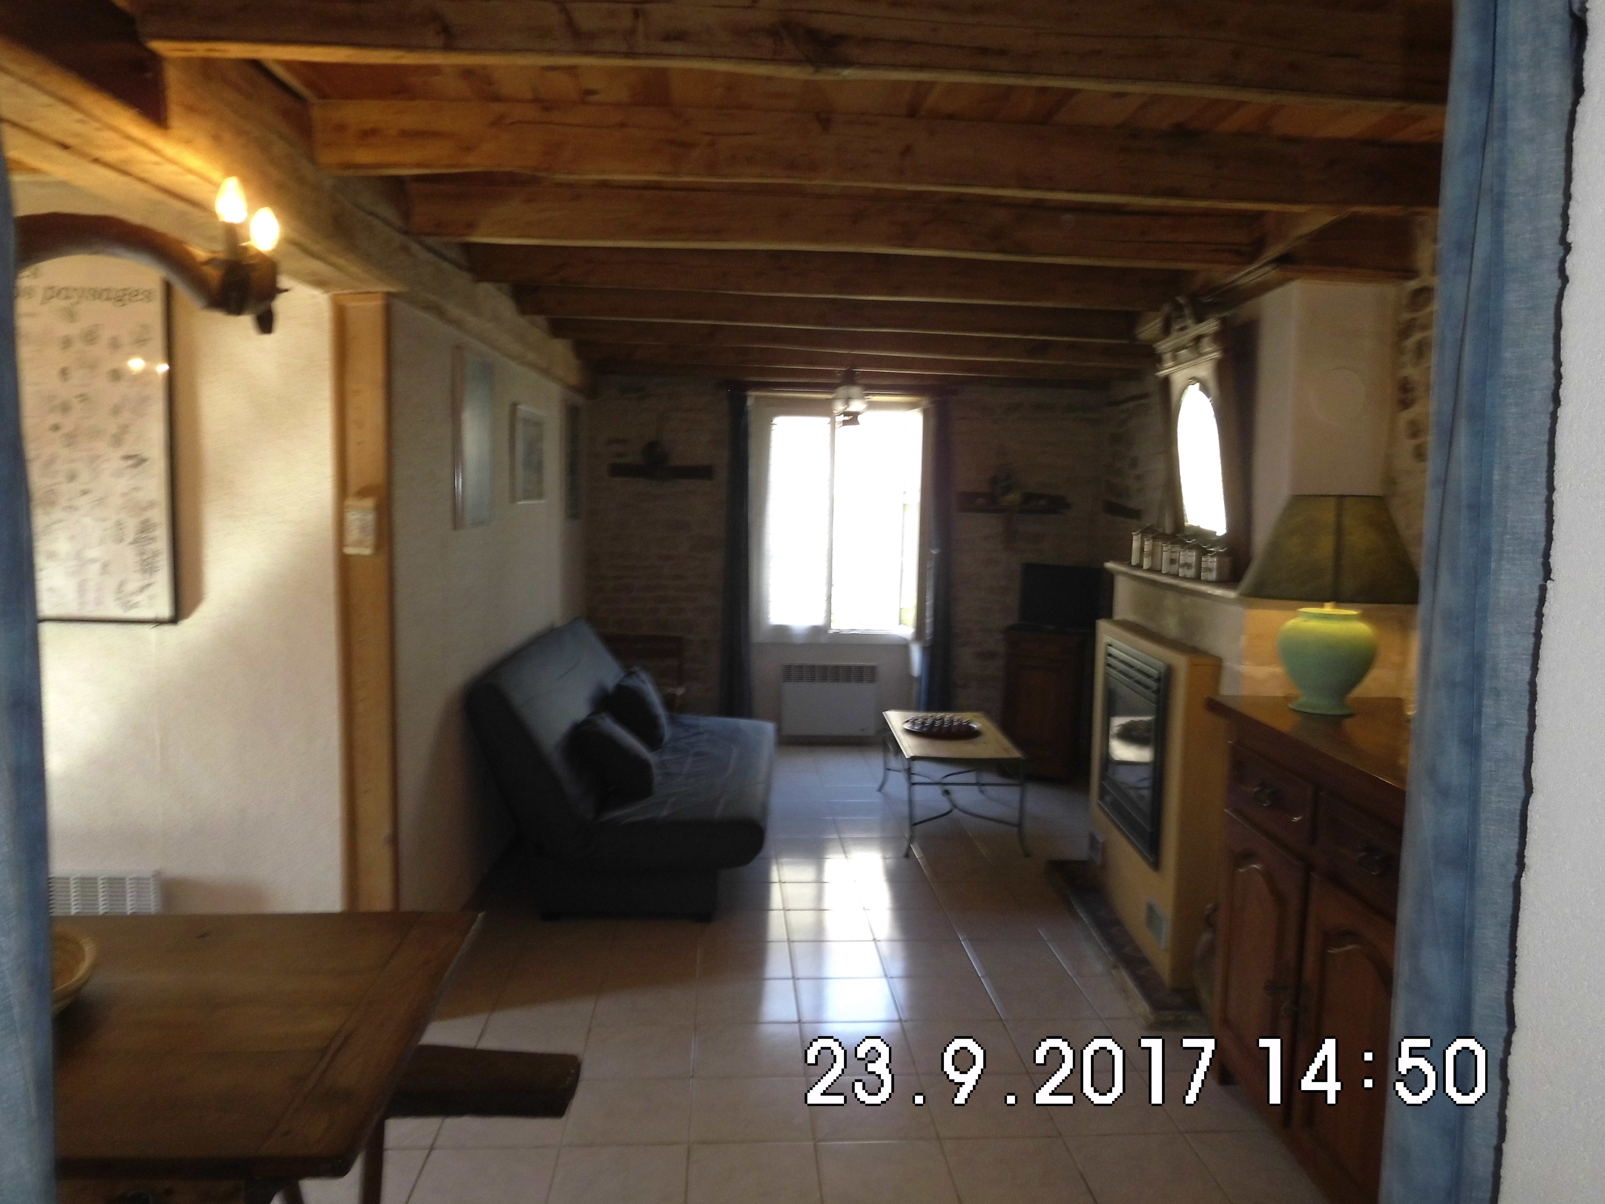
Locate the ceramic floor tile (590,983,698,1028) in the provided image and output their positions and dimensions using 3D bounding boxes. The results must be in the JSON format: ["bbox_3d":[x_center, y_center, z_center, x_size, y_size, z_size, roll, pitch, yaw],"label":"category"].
[{"bbox_3d":[-0.489,1.274,3.532,0.315,0.010,0.315,1,5,-4],"label":"ceramic floor tile"}]

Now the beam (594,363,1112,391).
[{"bbox_3d":[0.333,-1.465,6.979,3.276,0.170,0.110,1,5,-4],"label":"beam"}]

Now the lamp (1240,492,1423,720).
[{"bbox_3d":[1.324,0.005,2.808,0.451,0.537,0.451,2,5,13],"label":"lamp"}]

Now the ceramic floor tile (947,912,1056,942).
[{"bbox_3d":[0.714,1.202,4.152,0.305,0.010,0.305,0,5,-4],"label":"ceramic floor tile"}]

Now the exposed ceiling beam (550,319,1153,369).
[{"bbox_3d":[0.351,-1.358,5.712,3.179,0.179,0.105,1,5,-8],"label":"exposed ceiling beam"}]

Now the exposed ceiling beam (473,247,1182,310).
[{"bbox_3d":[0.137,-1.236,4.216,2.645,0.179,0.105,1,5,-7],"label":"exposed ceiling beam"}]

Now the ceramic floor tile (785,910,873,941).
[{"bbox_3d":[0.099,1.224,4.200,0.315,0.010,0.315,1,5,-4],"label":"ceramic floor tile"}]

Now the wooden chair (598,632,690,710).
[{"bbox_3d":[-0.928,0.576,6.412,0.499,0.776,0.477,0,5,-4],"label":"wooden chair"}]

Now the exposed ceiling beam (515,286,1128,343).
[{"bbox_3d":[0.255,-1.287,4.971,2.973,0.152,0.098,1,5,-7],"label":"exposed ceiling beam"}]

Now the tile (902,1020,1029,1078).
[{"bbox_3d":[0.472,1.315,3.282,0.315,0.010,0.315,1,5,-4],"label":"tile"}]

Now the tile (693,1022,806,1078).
[{"bbox_3d":[-0.151,1.283,3.175,0.305,0.010,0.305,0,5,-4],"label":"tile"}]

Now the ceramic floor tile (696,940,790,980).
[{"bbox_3d":[-0.192,1.232,3.811,0.305,0.010,0.305,1,5,-4],"label":"ceramic floor tile"}]

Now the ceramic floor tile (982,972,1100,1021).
[{"bbox_3d":[0.756,1.274,3.566,0.305,0.010,0.305,1,5,-4],"label":"ceramic floor tile"}]

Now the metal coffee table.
[{"bbox_3d":[0.734,0.877,5.573,0.561,0.457,1.128,1,5,-2],"label":"metal coffee table"}]

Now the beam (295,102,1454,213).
[{"bbox_3d":[0.355,-1.036,2.646,2.914,0.143,0.068,1,5,-4],"label":"beam"}]

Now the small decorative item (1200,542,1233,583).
[{"bbox_3d":[1.386,-0.130,3.712,0.078,0.125,0.082,-1,6,-22],"label":"small decorative item"}]

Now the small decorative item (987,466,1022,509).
[{"bbox_3d":[1.273,-0.708,6.955,0.198,0.260,0.155,1,5,-4],"label":"small decorative item"}]

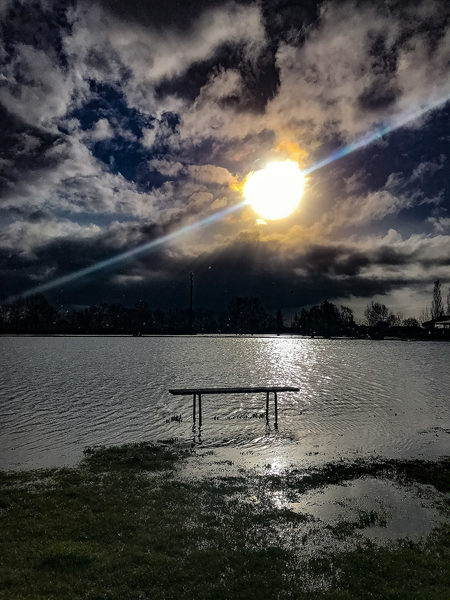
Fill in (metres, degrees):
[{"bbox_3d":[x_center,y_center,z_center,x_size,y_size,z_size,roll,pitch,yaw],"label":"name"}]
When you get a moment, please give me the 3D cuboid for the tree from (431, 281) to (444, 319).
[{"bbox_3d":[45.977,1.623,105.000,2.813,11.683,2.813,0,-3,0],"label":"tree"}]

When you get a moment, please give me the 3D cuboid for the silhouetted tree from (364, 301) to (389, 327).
[{"bbox_3d":[31.218,3.606,100.000,4.945,7.006,4.945,0,-3,0],"label":"silhouetted tree"}]

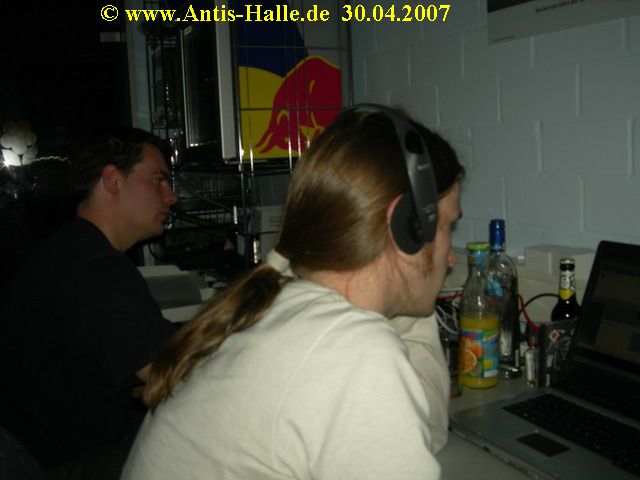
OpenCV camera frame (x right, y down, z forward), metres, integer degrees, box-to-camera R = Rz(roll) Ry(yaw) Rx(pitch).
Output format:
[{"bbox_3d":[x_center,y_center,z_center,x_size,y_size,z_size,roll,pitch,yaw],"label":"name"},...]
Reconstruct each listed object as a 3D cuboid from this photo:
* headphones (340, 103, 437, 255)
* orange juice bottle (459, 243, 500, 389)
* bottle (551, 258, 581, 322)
[{"bbox_3d":[0.060,-0.070,0.792,0.077,0.178,0.176,-12,11,-32],"label":"headphones"},{"bbox_3d":[0.320,0.150,1.329,0.080,0.286,0.080,-2,6,0],"label":"orange juice bottle"},{"bbox_3d":[0.502,0.164,1.349,0.066,0.248,0.066,-2,6,0],"label":"bottle"}]

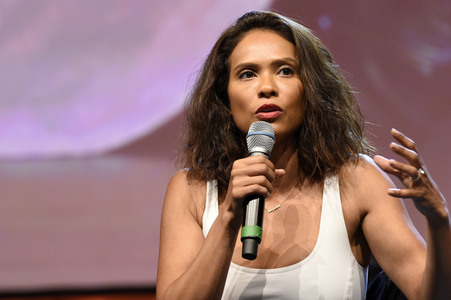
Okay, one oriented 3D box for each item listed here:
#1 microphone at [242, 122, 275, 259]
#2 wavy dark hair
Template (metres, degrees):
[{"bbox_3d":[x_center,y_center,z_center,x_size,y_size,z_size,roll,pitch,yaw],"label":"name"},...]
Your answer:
[{"bbox_3d":[0.053,0.070,5.350,0.051,0.250,0.051,5,-21,0],"label":"microphone"},{"bbox_3d":[0.088,-0.084,5.480,0.335,0.315,0.270,-3,-5,7],"label":"wavy dark hair"}]

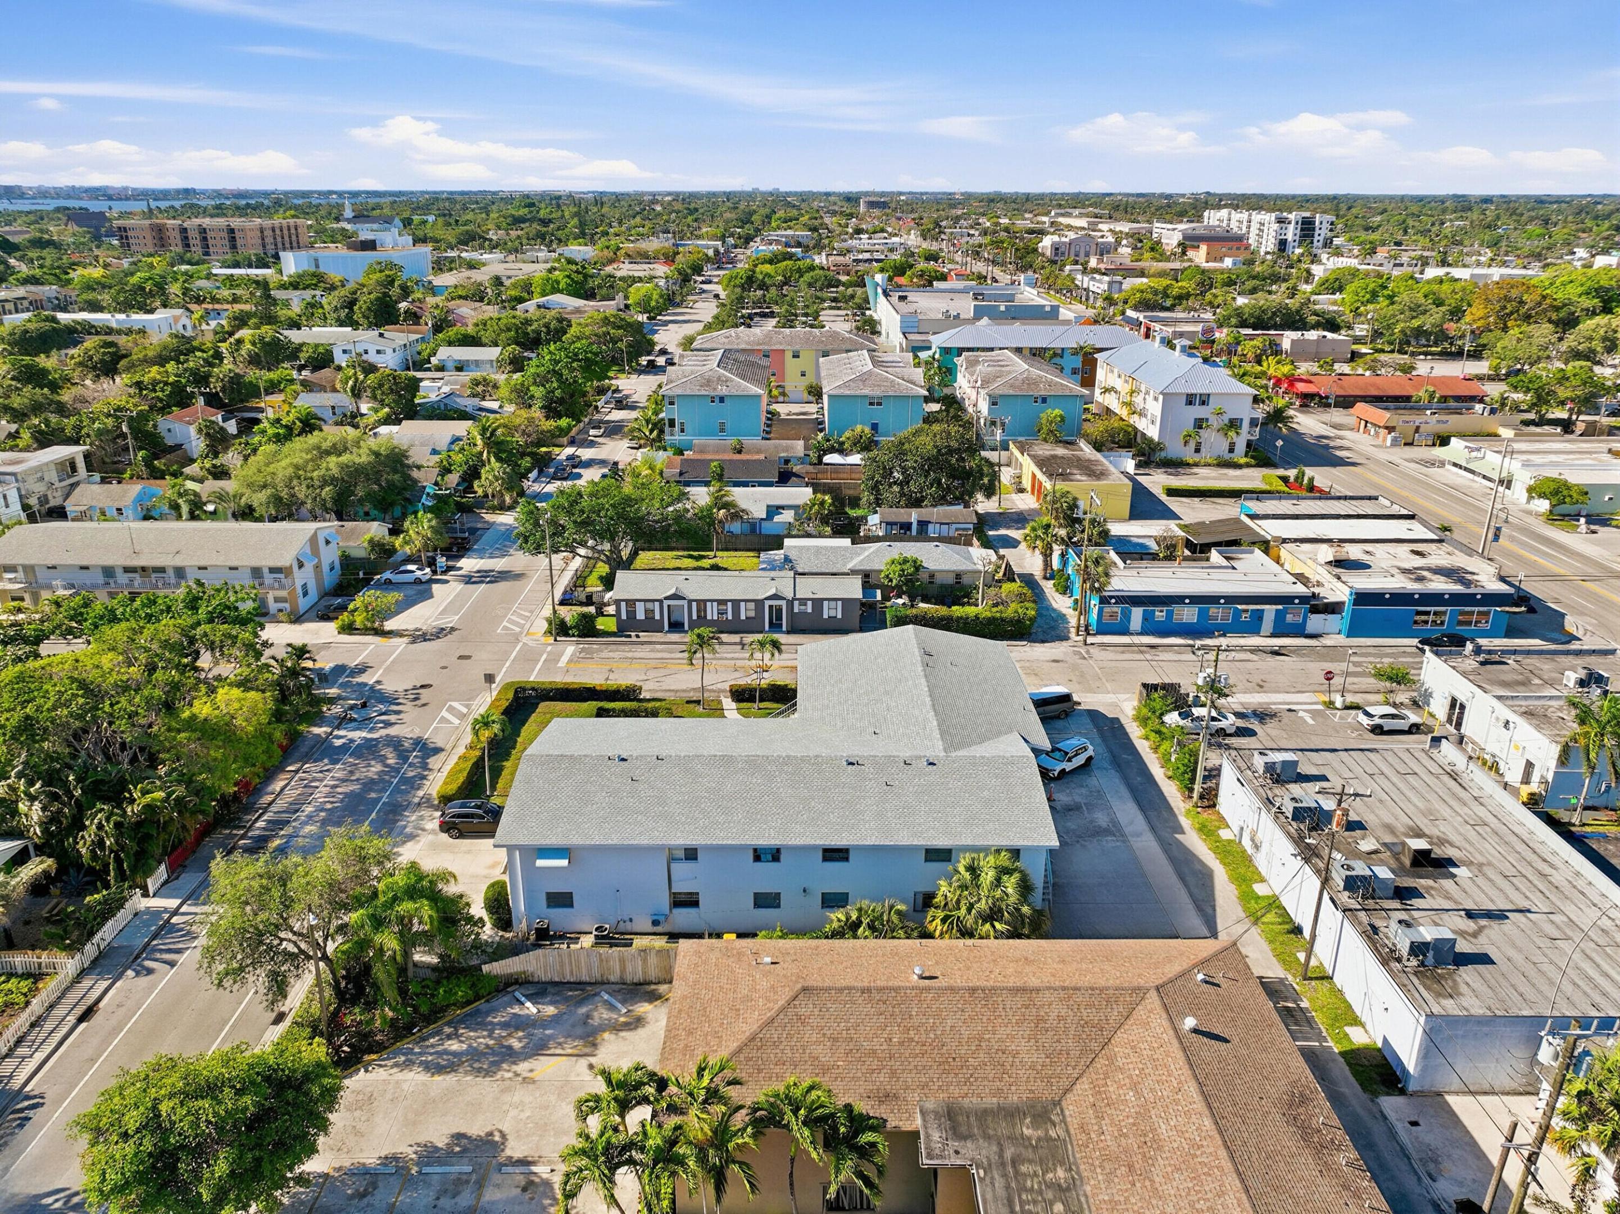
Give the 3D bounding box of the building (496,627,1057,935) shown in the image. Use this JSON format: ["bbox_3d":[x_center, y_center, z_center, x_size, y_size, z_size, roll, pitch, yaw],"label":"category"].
[{"bbox_3d":[-0.781,8.856,66.898,29.100,6.700,25.800,0,20,0],"label":"building"}]

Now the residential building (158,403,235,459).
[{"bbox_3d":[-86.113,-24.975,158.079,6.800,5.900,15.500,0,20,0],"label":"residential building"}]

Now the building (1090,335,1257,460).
[{"bbox_3d":[53.856,-33.087,170.027,13.600,12.800,38.500,0,20,0],"label":"building"}]

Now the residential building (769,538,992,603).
[{"bbox_3d":[6.685,-3.808,104.977,19.581,3.652,8.725,0,20,0],"label":"residential building"}]

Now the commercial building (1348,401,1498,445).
[{"bbox_3d":[89.960,-26.813,165.261,16.600,4.600,11.000,0,20,0],"label":"commercial building"}]

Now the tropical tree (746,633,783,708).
[{"bbox_3d":[-3.163,4.496,77.889,2.500,5.700,2.400,0,20,0],"label":"tropical tree"}]

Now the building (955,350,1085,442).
[{"bbox_3d":[30.563,-31.067,166.818,13.800,11.100,31.800,0,20,0],"label":"building"}]

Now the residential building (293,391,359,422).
[{"bbox_3d":[-75.589,-31.711,178.126,8.800,4.600,8.000,0,20,0],"label":"residential building"}]

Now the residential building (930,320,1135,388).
[{"bbox_3d":[40.754,-43.746,199.795,37.600,12.800,12.500,0,20,0],"label":"residential building"}]

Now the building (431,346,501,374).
[{"bbox_3d":[-68.201,-49.835,224.836,11.700,4.400,9.000,0,20,0],"label":"building"}]

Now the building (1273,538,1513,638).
[{"bbox_3d":[50.205,-1.715,96.966,13.800,4.300,13.000,0,20,0],"label":"building"}]

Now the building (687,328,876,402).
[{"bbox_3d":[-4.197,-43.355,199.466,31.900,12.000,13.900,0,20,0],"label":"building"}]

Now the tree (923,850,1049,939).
[{"bbox_3d":[7.956,14.231,52.638,5.885,6.290,5.174,0,20,0],"label":"tree"}]

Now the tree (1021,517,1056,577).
[{"bbox_3d":[21.770,-5.575,106.579,3.500,6.200,3.300,0,20,0],"label":"tree"}]

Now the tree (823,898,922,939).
[{"bbox_3d":[2.804,15.323,53.211,4.500,2.700,3.000,0,20,0],"label":"tree"}]

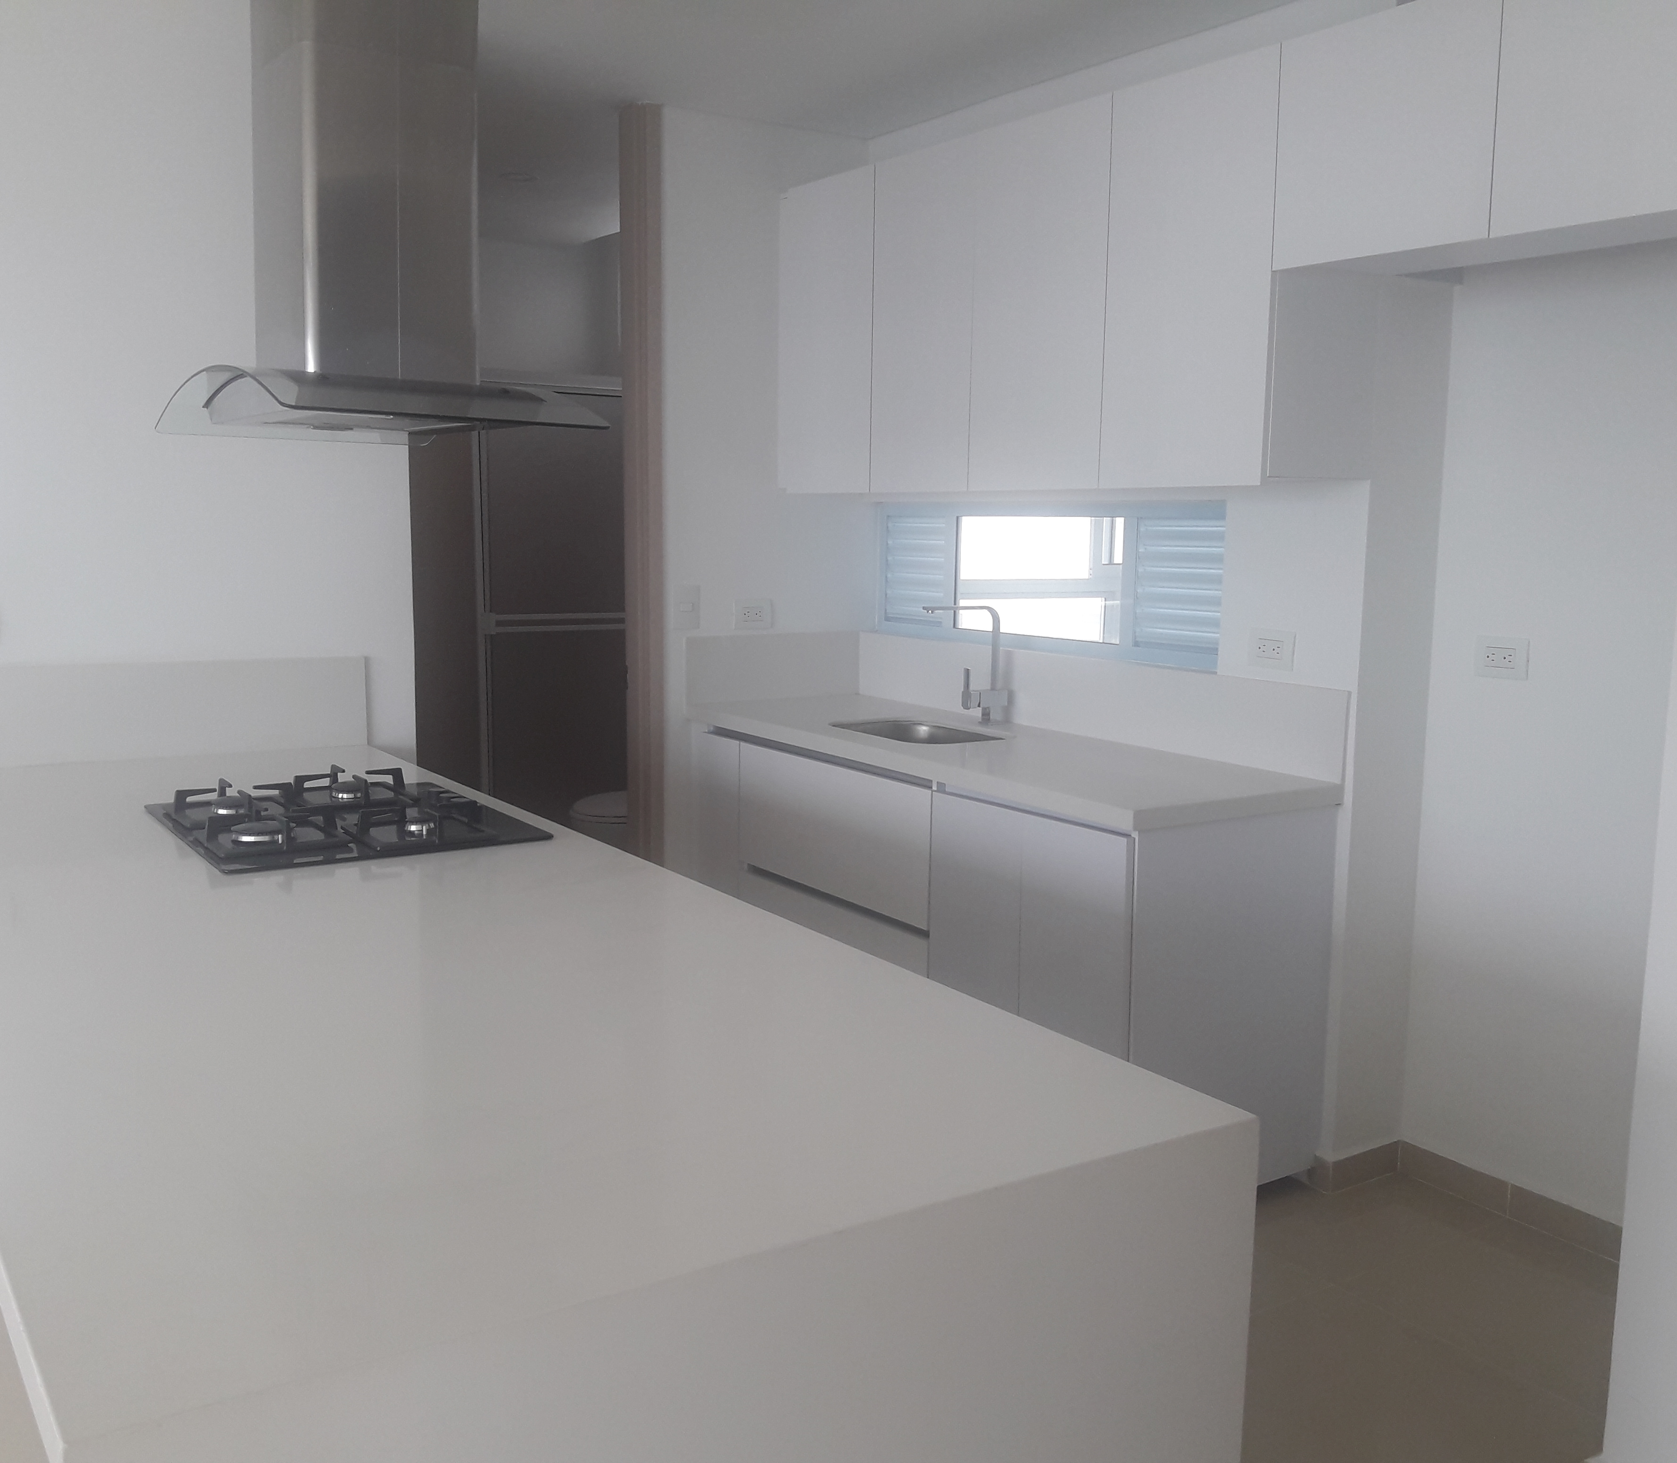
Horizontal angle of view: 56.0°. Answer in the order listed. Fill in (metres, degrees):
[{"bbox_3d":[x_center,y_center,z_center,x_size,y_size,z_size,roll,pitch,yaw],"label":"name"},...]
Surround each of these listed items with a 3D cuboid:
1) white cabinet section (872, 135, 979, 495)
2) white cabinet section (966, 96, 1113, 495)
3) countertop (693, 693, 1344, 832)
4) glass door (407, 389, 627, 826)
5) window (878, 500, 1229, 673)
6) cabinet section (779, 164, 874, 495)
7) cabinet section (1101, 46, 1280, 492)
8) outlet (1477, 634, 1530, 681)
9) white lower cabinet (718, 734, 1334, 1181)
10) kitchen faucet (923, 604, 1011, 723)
[{"bbox_3d":[0.337,-1.024,4.007,0.319,0.821,0.417,-5,9,-33],"label":"white cabinet section"},{"bbox_3d":[0.576,-0.971,3.642,0.319,0.821,0.463,-5,9,-33],"label":"white cabinet section"},{"bbox_3d":[0.304,0.039,3.798,0.590,0.038,1.765,-4,9,-34],"label":"countertop"},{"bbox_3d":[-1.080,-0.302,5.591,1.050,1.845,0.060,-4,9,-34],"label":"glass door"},{"bbox_3d":[0.479,-0.400,4.062,0.080,0.377,1.330,-4,9,-34],"label":"window"},{"bbox_3d":[0.097,-1.077,4.372,0.319,0.821,0.465,-5,9,-33],"label":"cabinet section"},{"bbox_3d":[0.827,-0.915,3.259,0.319,0.821,0.459,-5,9,-33],"label":"cabinet section"},{"bbox_3d":[1.319,-0.145,3.144,0.012,0.079,0.119,-4,9,-34],"label":"outlet"},{"bbox_3d":[0.307,0.455,3.840,0.580,0.798,1.720,-4,9,-34],"label":"white lower cabinet"},{"bbox_3d":[0.326,-0.171,4.043,0.265,0.310,0.055,-4,9,-34],"label":"kitchen faucet"}]

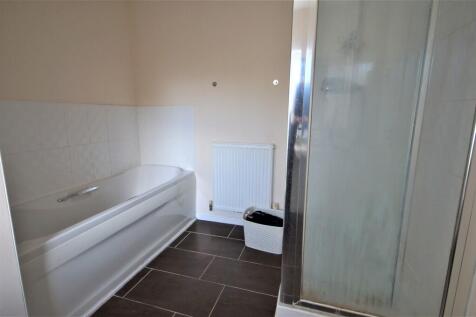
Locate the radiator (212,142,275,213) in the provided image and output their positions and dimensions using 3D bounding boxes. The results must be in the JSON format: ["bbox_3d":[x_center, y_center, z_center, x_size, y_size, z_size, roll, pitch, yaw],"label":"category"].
[{"bbox_3d":[0.046,0.199,2.372,0.588,0.680,0.090,3,10,17],"label":"radiator"}]

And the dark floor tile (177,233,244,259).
[{"bbox_3d":[-0.229,0.782,2.137,0.581,0.010,0.303,3,10,17],"label":"dark floor tile"}]

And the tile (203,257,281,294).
[{"bbox_3d":[0.044,0.853,1.742,0.581,0.010,0.303,3,10,17],"label":"tile"}]

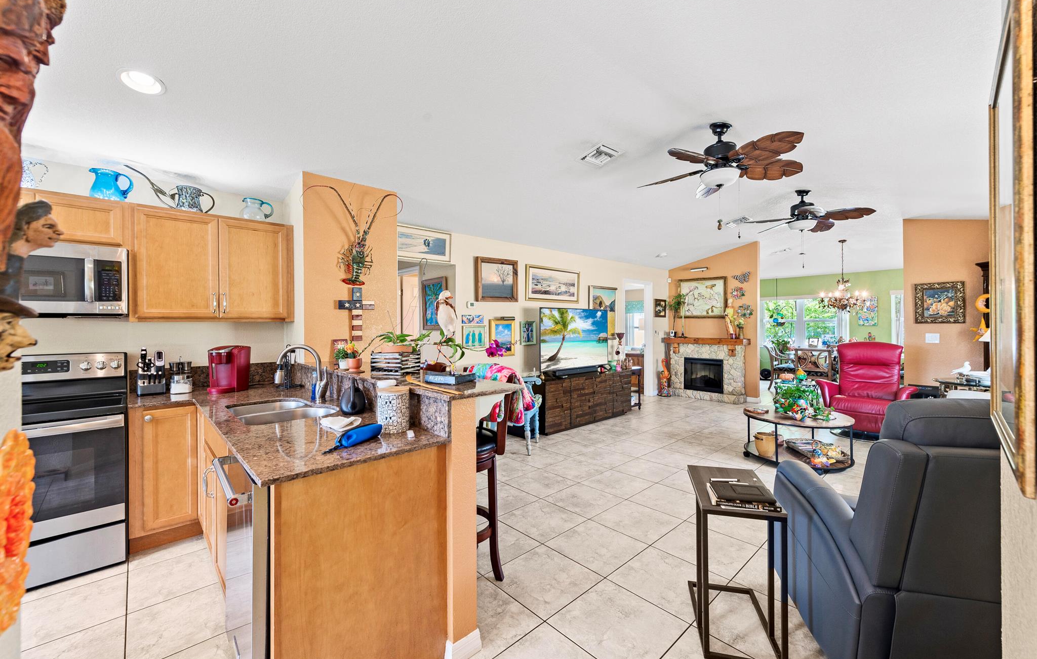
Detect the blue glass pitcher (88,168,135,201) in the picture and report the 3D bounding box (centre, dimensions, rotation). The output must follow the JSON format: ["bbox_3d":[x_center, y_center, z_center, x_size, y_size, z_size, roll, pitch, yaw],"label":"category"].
[{"bbox_3d":[-2.613,-0.908,2.591,0.205,0.210,0.165,-1,0,-43],"label":"blue glass pitcher"}]

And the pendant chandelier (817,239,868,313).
[{"bbox_3d":[5.667,-0.926,7.053,0.690,1.280,0.690,-1,0,-42],"label":"pendant chandelier"}]

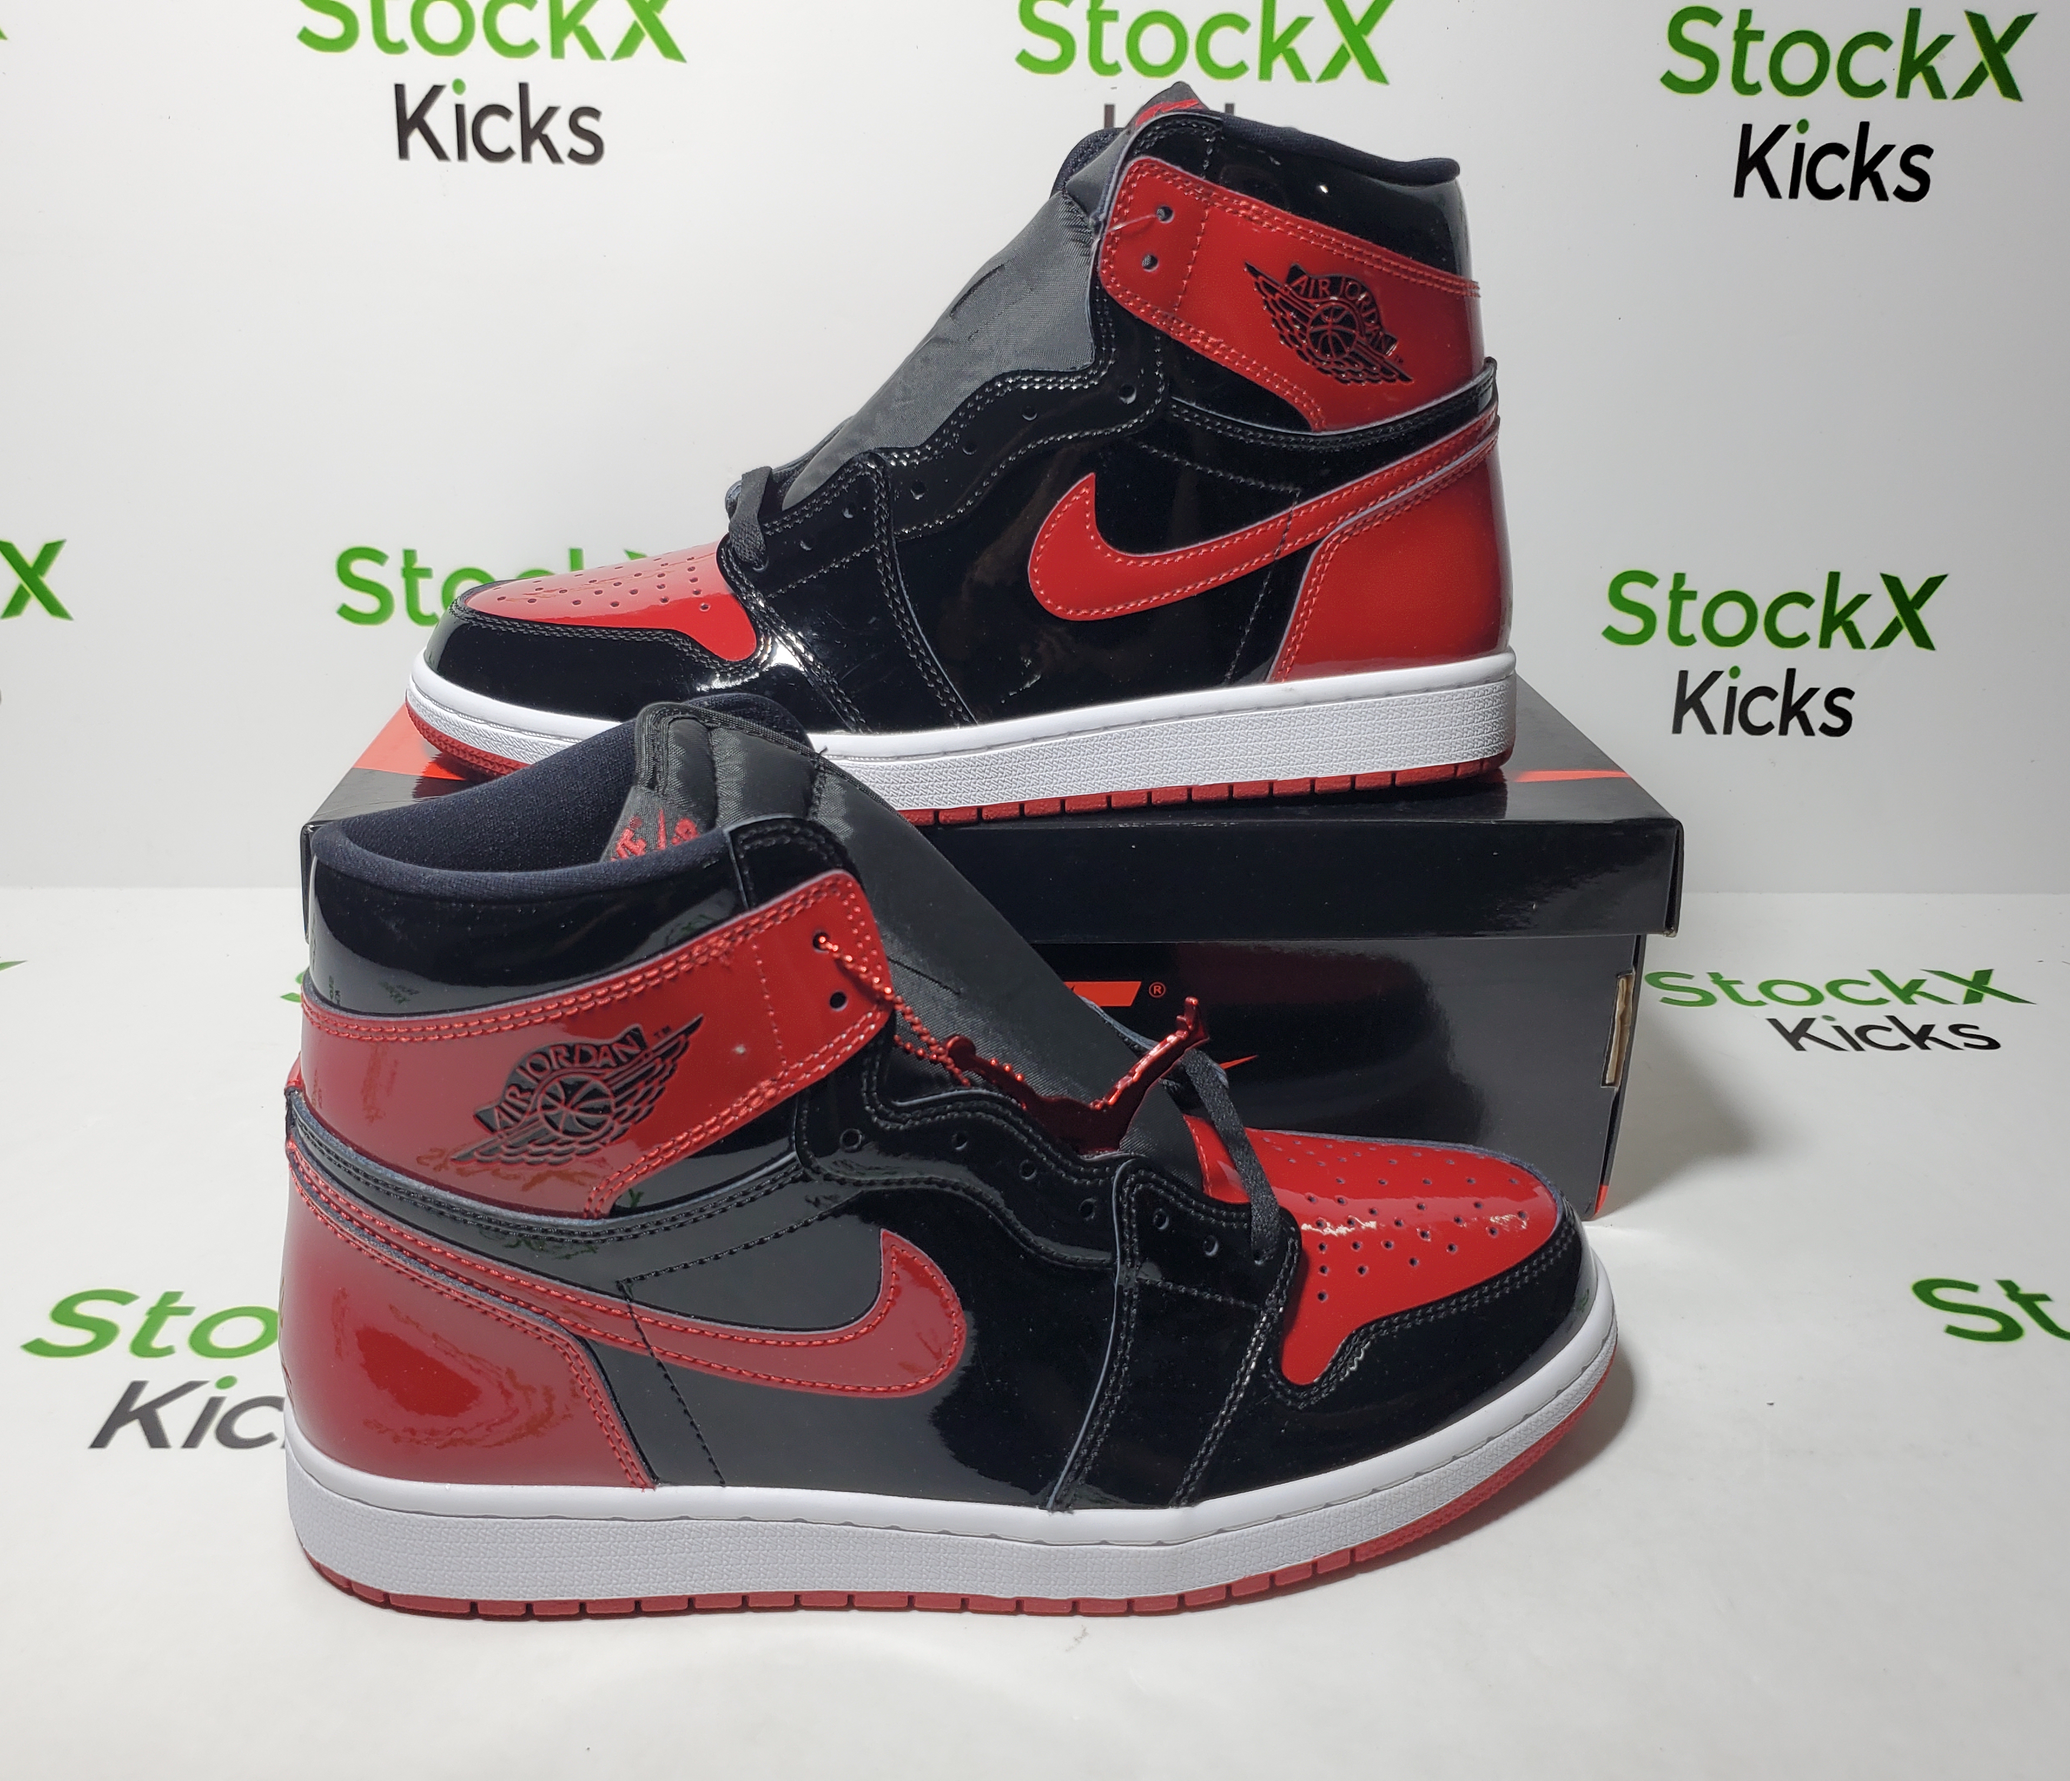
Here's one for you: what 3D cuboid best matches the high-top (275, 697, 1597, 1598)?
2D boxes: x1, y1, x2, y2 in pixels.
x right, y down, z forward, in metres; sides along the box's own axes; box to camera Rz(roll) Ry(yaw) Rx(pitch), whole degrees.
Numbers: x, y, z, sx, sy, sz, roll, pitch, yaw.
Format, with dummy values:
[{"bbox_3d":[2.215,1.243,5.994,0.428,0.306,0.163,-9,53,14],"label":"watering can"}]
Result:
[{"bbox_3d":[-0.012,0.052,0.385,0.304,0.175,0.109,-2,23,-8],"label":"high-top"}]

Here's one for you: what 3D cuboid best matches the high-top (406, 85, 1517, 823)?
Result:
[{"bbox_3d":[-0.010,-0.117,0.463,0.304,0.175,0.109,-4,24,-12],"label":"high-top"}]

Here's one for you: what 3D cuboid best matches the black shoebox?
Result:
[{"bbox_3d":[-0.015,-0.006,0.583,0.350,0.124,0.230,0,23,-4],"label":"black shoebox"}]

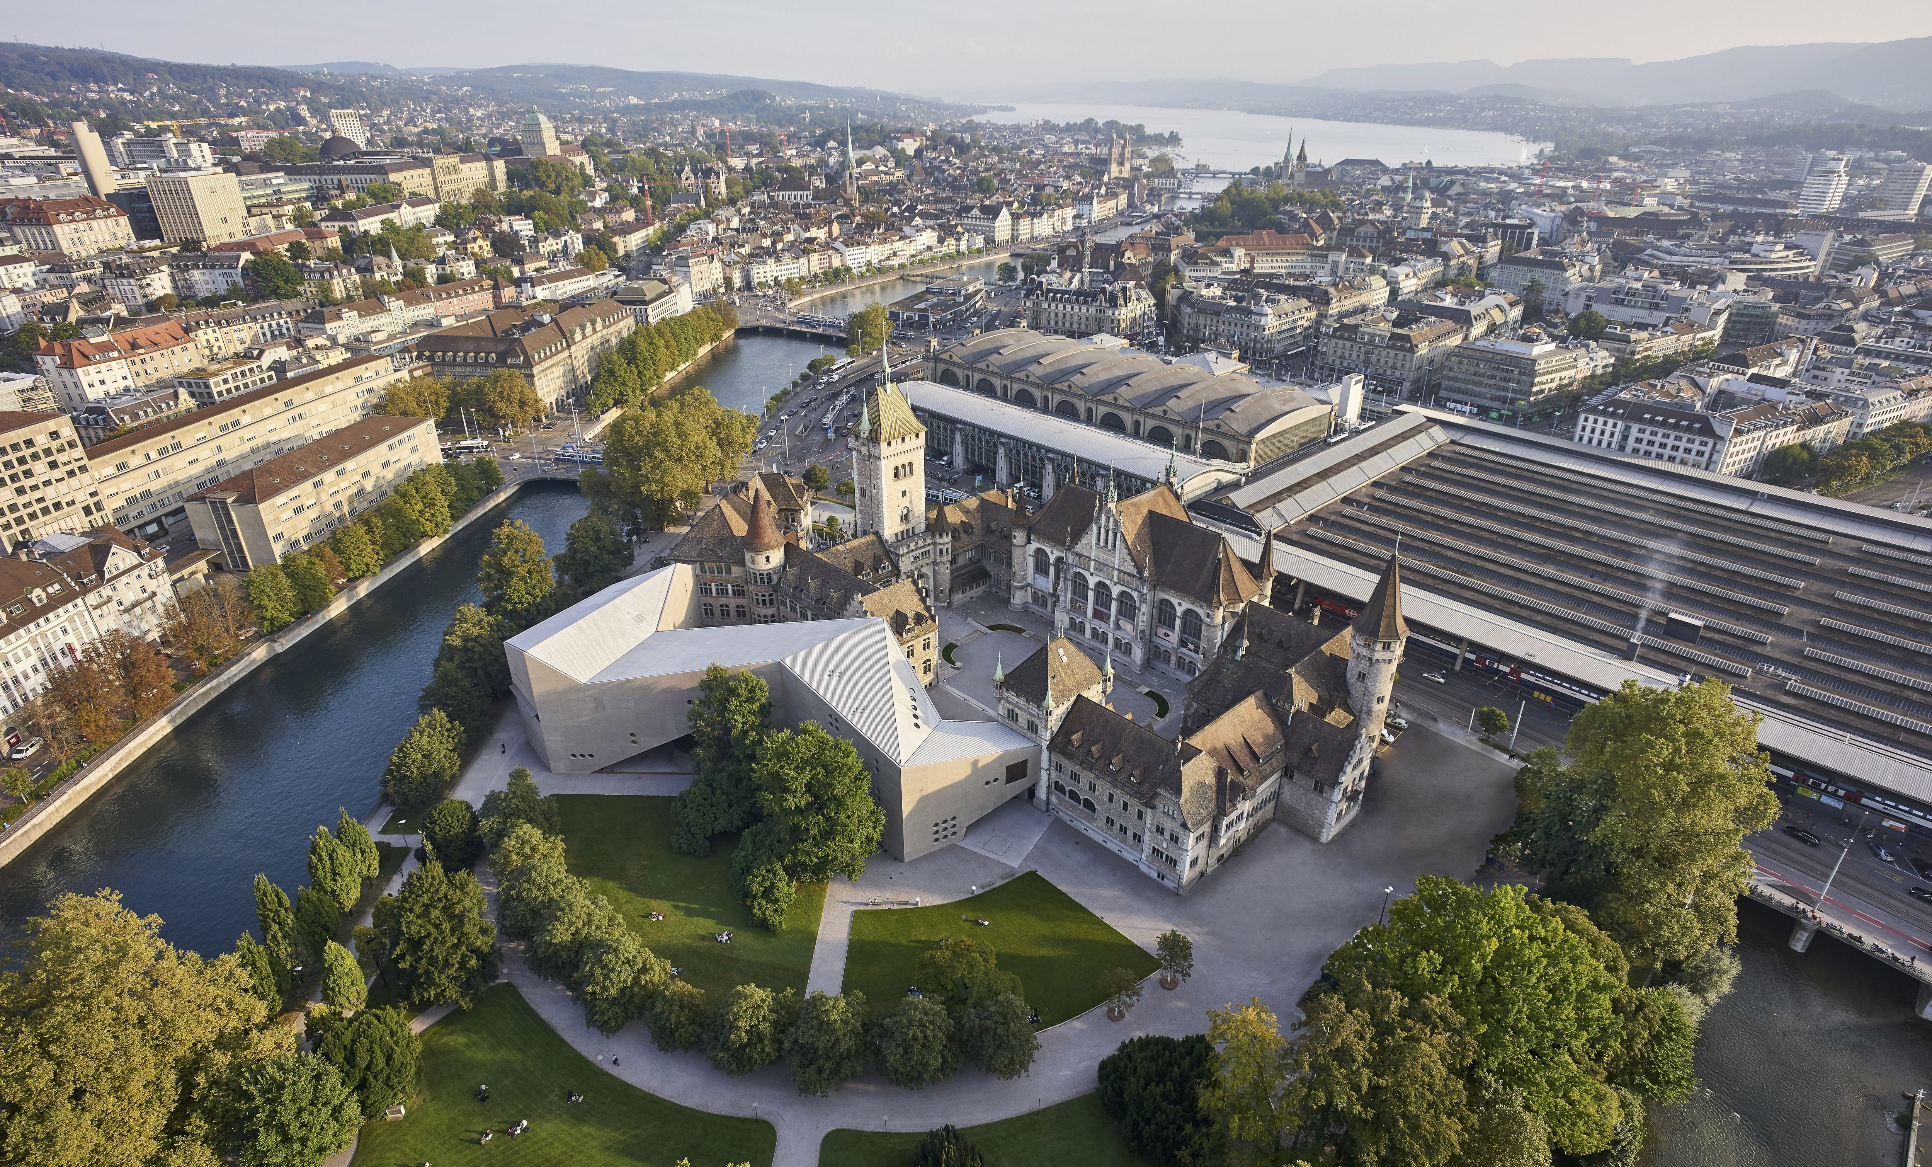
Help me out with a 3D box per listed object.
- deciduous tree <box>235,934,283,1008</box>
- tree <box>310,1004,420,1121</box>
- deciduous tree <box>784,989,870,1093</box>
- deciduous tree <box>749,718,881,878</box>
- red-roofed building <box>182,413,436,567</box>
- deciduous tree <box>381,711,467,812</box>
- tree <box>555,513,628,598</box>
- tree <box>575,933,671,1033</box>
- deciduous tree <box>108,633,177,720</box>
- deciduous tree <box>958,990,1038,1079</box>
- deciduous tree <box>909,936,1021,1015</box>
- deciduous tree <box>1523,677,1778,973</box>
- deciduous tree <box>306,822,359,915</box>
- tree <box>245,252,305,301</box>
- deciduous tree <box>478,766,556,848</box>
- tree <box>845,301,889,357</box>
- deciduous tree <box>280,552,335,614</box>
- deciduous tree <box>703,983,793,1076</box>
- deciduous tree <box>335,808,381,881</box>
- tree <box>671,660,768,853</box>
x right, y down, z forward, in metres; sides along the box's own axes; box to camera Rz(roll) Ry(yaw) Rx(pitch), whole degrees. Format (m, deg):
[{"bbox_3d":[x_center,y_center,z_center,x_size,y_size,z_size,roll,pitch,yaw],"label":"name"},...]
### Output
[{"bbox_3d":[-92.211,51.299,126.527,4.300,14.300,4.300,0,27,0],"label":"deciduous tree"},{"bbox_3d":[-65.520,53.060,106.110,9.600,13.200,9.600,0,26,0],"label":"tree"},{"bbox_3d":[-16.902,56.140,117.500,10.100,13.600,10.100,0,27,0],"label":"deciduous tree"},{"bbox_3d":[-22.741,34.104,147.805,20.300,25.500,20.300,0,27,0],"label":"deciduous tree"},{"bbox_3d":[-181.050,-29.560,275.000,20.600,22.800,71.700,3,27,6],"label":"red-roofed building"},{"bbox_3d":[-87.013,29.183,155.408,10.494,15.353,11.466,0,27,0],"label":"deciduous tree"},{"bbox_3d":[-88.811,-6.197,229.678,16.300,21.500,16.300,0,27,0],"label":"tree"},{"bbox_3d":[-41.502,49.659,118.317,10.494,11.660,11.077,0,27,0],"label":"tree"},{"bbox_3d":[-159.670,18.040,187.900,10.200,17.000,10.200,24,36,39],"label":"deciduous tree"},{"bbox_3d":[3.998,56.175,120.452,10.000,10.800,10.000,0,27,0],"label":"deciduous tree"},{"bbox_3d":[0.380,50.544,119.446,13.215,8.940,11.660,0,27,0],"label":"deciduous tree"},{"bbox_3d":[92.509,33.099,132.644,25.060,40.650,25.060,0,27,0],"label":"deciduous tree"},{"bbox_3d":[-94.040,42.960,144.080,5.500,16.900,5.500,-21,34,-36],"label":"deciduous tree"},{"bbox_3d":[-261.210,-115.050,365.410,17.000,18.000,17.000,0,26,0],"label":"tree"},{"bbox_3d":[-66.830,33.590,144.110,10.400,14.300,10.400,0,26,0],"label":"deciduous tree"},{"bbox_3d":[-44.097,-112.687,431.692,19.900,24.500,19.900,0,27,0],"label":"tree"},{"bbox_3d":[-144.101,0.970,212.085,9.037,12.924,9.328,0,27,0],"label":"deciduous tree"},{"bbox_3d":[-25.230,51.750,111.030,9.800,10.800,9.800,0,26,0],"label":"deciduous tree"},{"bbox_3d":[-86.110,37.430,136.700,4.800,14.200,4.800,0,26,0],"label":"deciduous tree"},{"bbox_3d":[-37.549,29.021,149.586,14.300,33.000,14.300,0,27,0],"label":"tree"}]

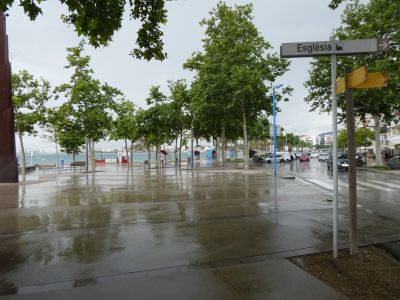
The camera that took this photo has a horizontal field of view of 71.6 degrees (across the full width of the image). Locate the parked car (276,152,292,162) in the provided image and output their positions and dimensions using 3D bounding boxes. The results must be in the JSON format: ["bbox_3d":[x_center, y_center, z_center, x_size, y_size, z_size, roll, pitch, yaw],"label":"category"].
[{"bbox_3d":[14.578,1.325,49.000,4.300,1.767,1.800,0,-1,-21],"label":"parked car"}]

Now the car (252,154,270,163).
[{"bbox_3d":[9.001,1.055,39.000,4.000,1.420,1.750,-1,0,15],"label":"car"}]

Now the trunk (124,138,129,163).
[{"bbox_3d":[-8.975,0.245,34.000,0.320,3.200,0.320,-1,0,0],"label":"trunk"}]

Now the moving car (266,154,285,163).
[{"bbox_3d":[12.712,1.449,47.000,3.900,1.475,1.720,0,-1,-18],"label":"moving car"}]

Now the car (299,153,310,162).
[{"bbox_3d":[18.607,1.325,49.000,1.750,1.484,4.100,-1,-1,18],"label":"car"}]

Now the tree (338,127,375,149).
[{"bbox_3d":[23.139,-1.109,41.000,5.000,4.900,5.000,-1,0,0],"label":"tree"}]

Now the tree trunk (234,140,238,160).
[{"bbox_3d":[6.397,0.088,49.000,0.300,3.534,0.300,-1,-1,0],"label":"tree trunk"}]

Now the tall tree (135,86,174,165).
[{"bbox_3d":[-4.832,-2.527,30.800,4.400,9.052,4.400,-1,-1,0],"label":"tall tree"}]

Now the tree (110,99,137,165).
[{"bbox_3d":[-10.074,-2.388,37.000,3.700,8.966,3.700,-1,-1,0],"label":"tree"}]

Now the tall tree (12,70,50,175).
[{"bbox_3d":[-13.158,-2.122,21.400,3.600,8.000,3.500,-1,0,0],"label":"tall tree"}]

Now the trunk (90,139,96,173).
[{"bbox_3d":[-8.579,0.444,22.400,0.340,2.800,0.340,-1,0,0],"label":"trunk"}]

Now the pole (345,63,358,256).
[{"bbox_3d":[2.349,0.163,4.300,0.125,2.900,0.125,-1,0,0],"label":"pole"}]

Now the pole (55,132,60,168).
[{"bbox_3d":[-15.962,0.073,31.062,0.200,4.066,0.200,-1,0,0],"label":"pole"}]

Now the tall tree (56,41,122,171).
[{"bbox_3d":[-9.962,-3.967,25.000,6.000,11.810,6.000,-1,-1,0],"label":"tall tree"}]

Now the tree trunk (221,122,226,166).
[{"bbox_3d":[2.903,-0.726,35.000,0.330,5.490,0.330,-1,-1,0],"label":"tree trunk"}]

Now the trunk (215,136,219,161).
[{"bbox_3d":[2.975,-0.243,50.000,0.300,4.382,0.300,-1,-1,0],"label":"trunk"}]

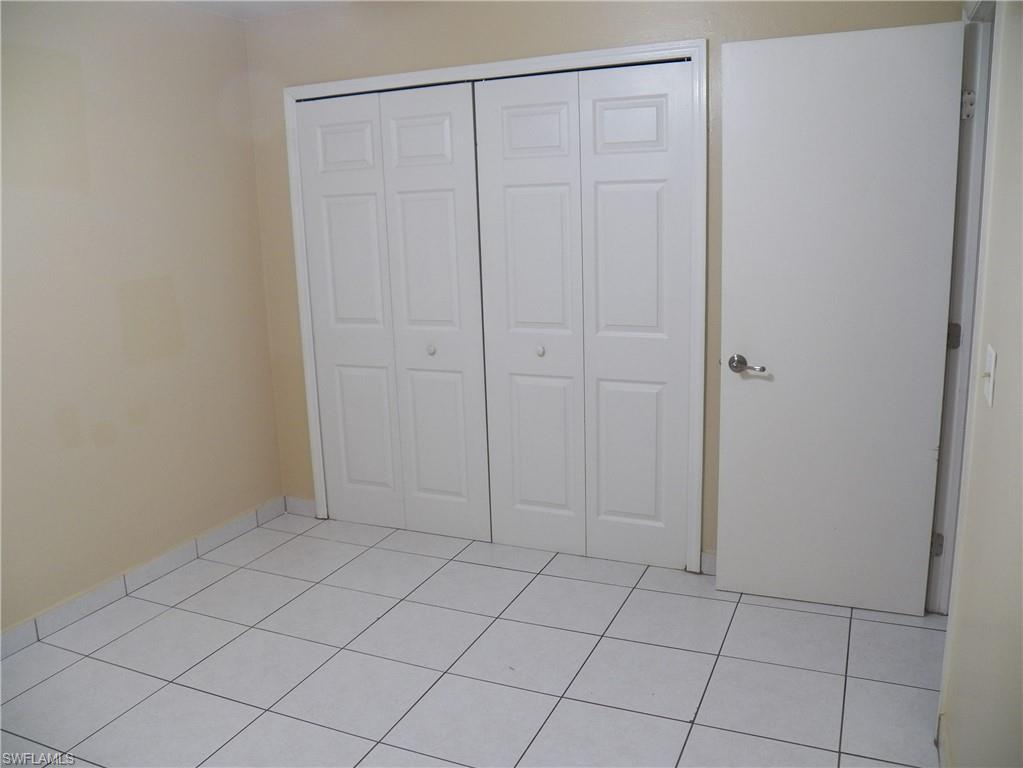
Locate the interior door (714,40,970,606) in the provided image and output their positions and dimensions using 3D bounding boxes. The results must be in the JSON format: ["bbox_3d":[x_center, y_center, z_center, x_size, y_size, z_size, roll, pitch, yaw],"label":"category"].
[{"bbox_3d":[1.131,-0.172,2.924,0.764,2.030,0.045,3,13,23],"label":"interior door"}]

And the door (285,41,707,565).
[{"bbox_3d":[-0.118,-0.307,3.658,1.949,2.100,0.110,3,13,24],"label":"door"}]

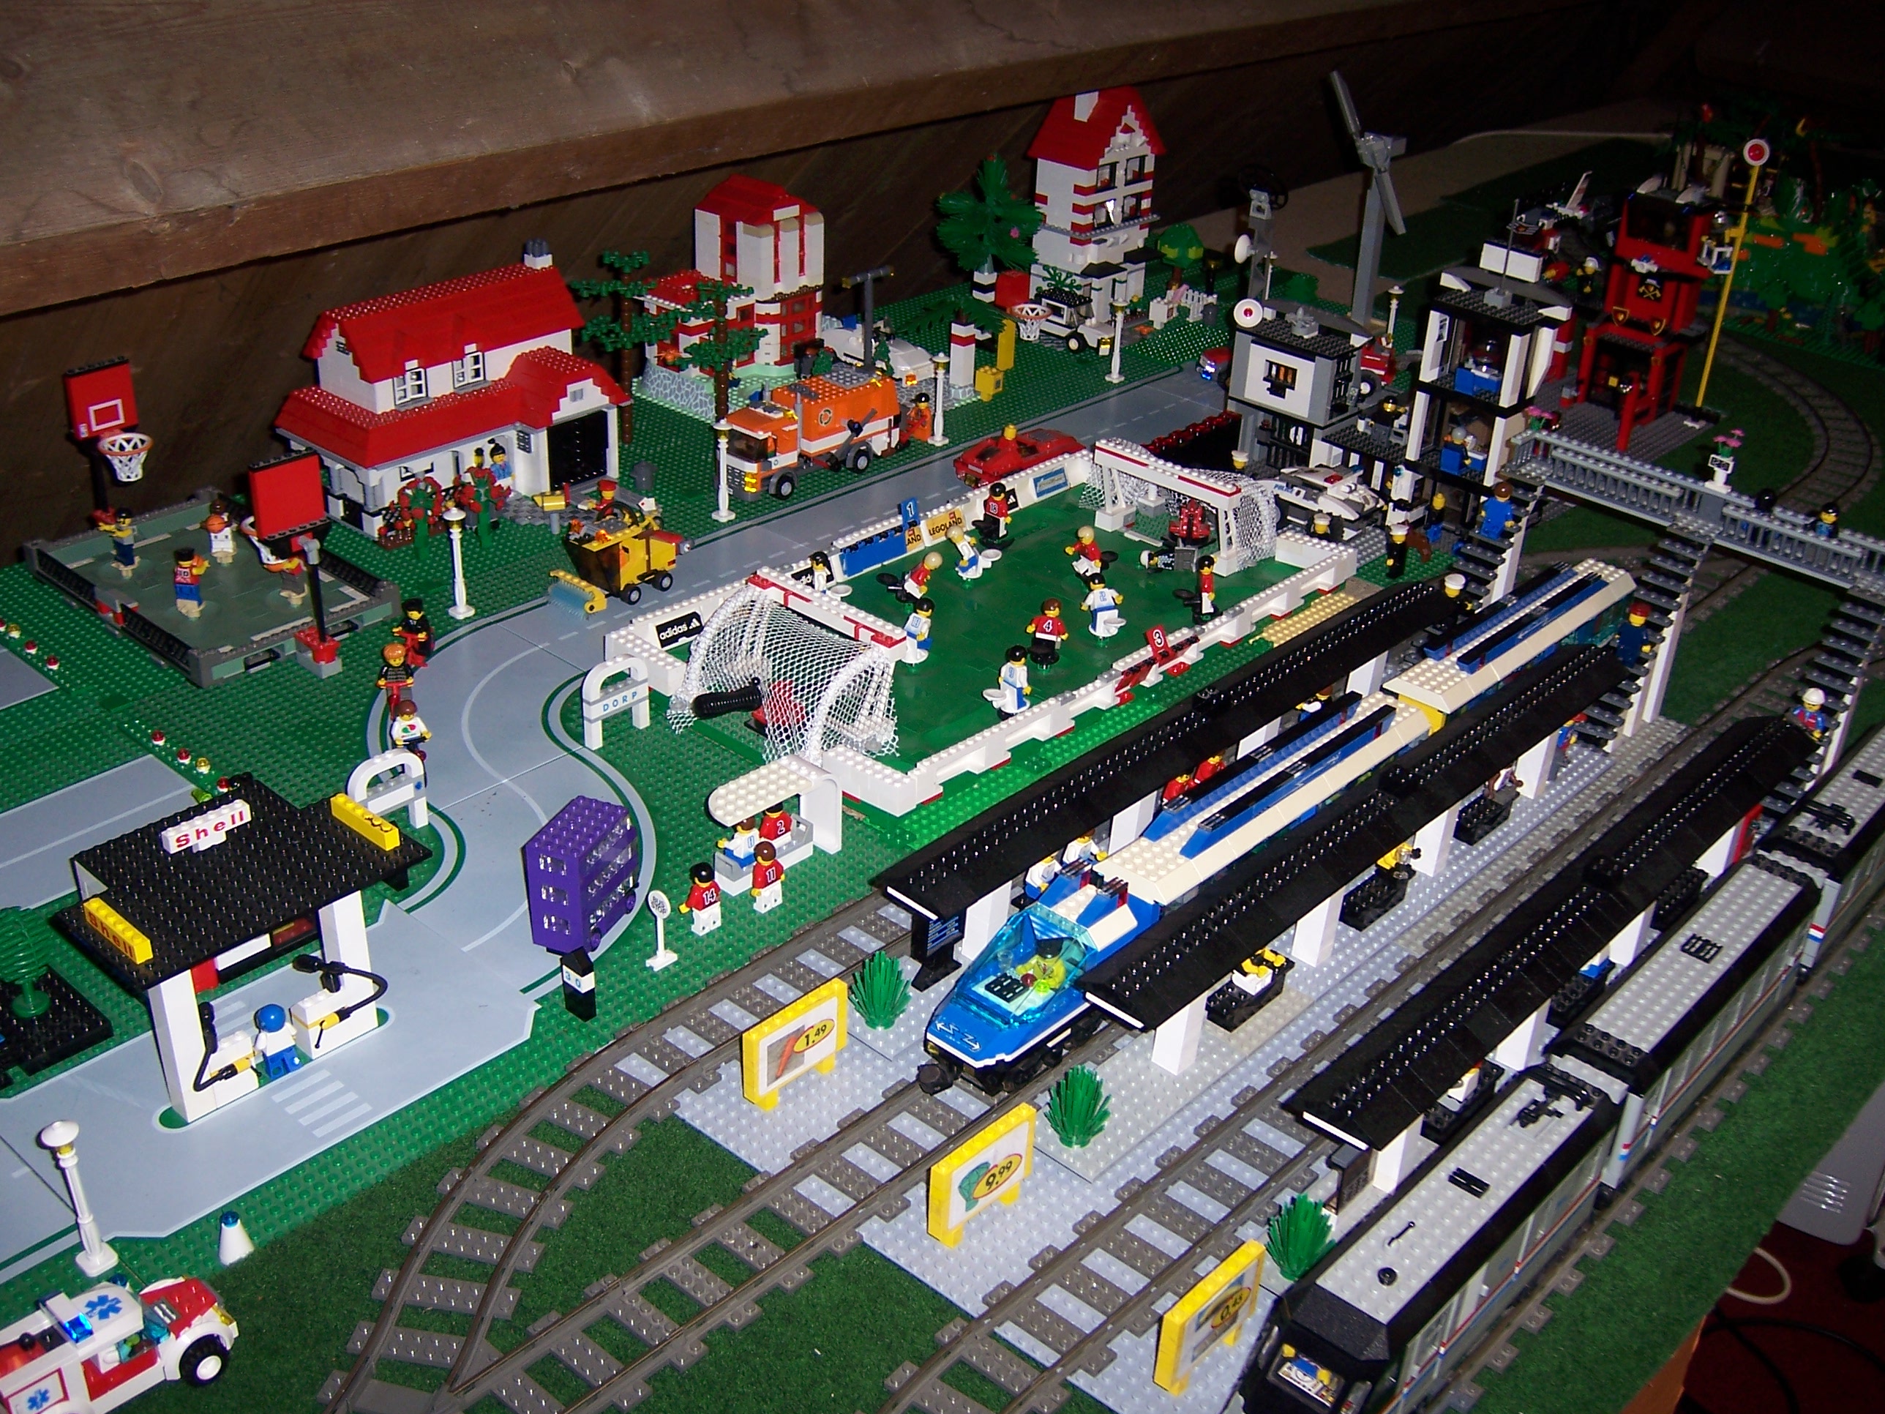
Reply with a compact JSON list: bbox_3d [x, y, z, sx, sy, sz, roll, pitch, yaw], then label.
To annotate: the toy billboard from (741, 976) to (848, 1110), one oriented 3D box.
[{"bbox_3d":[-0.074,0.173,0.995,0.009,0.050,0.064,26,37,35],"label":"toy billboard"}]

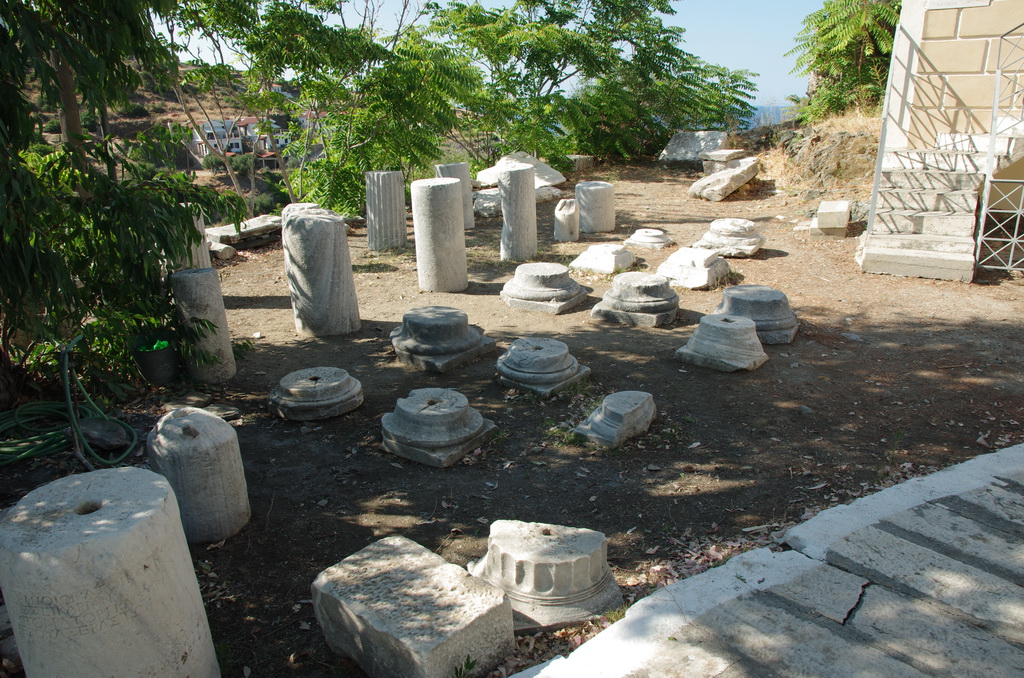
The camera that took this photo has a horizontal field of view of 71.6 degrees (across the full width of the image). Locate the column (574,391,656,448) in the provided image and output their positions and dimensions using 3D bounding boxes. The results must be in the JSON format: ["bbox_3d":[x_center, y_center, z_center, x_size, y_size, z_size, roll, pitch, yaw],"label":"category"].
[{"bbox_3d":[0.570,0.399,3.868,0.400,0.200,0.260,-17,24,-40],"label":"column"}]

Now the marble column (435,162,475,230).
[{"bbox_3d":[-0.776,-1.948,9.669,0.472,0.846,0.472,-3,18,1],"label":"marble column"}]

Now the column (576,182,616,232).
[{"bbox_3d":[1.159,-1.800,9.716,0.500,0.600,0.500,-1,18,0],"label":"column"}]

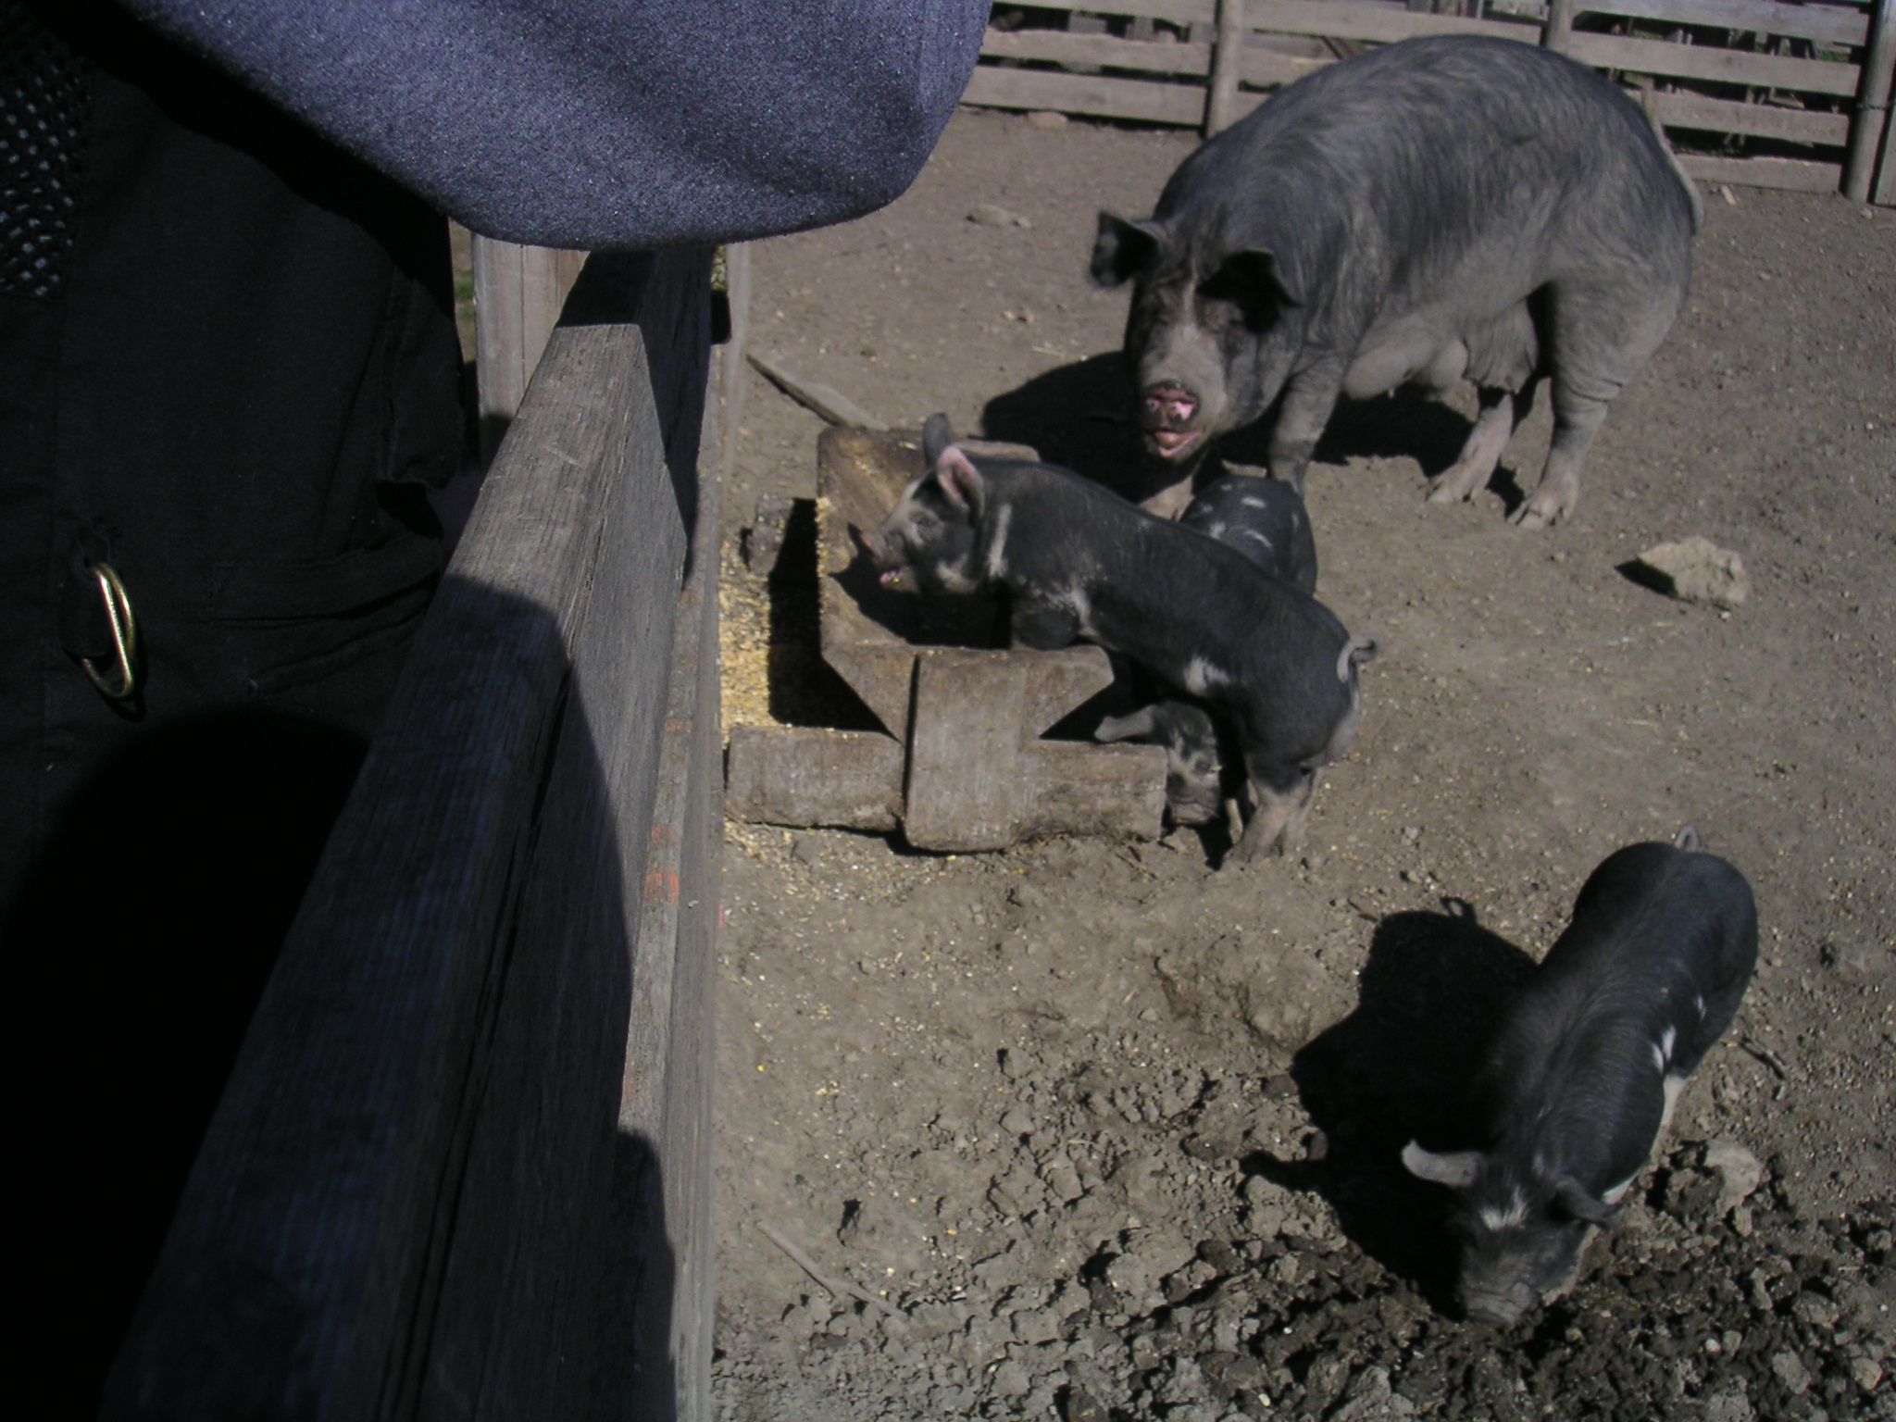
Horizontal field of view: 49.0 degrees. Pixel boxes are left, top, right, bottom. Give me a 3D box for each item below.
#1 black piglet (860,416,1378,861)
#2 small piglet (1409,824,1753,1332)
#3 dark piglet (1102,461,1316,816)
[{"bbox_3d":[0.216,-0.111,2.847,0.660,0.360,0.200,23,27,6],"label":"black piglet"},{"bbox_3d":[0.671,0.362,2.132,0.200,0.295,0.540,16,27,27],"label":"small piglet"},{"bbox_3d":[0.410,-0.084,3.068,0.200,0.310,0.630,8,25,11],"label":"dark piglet"}]

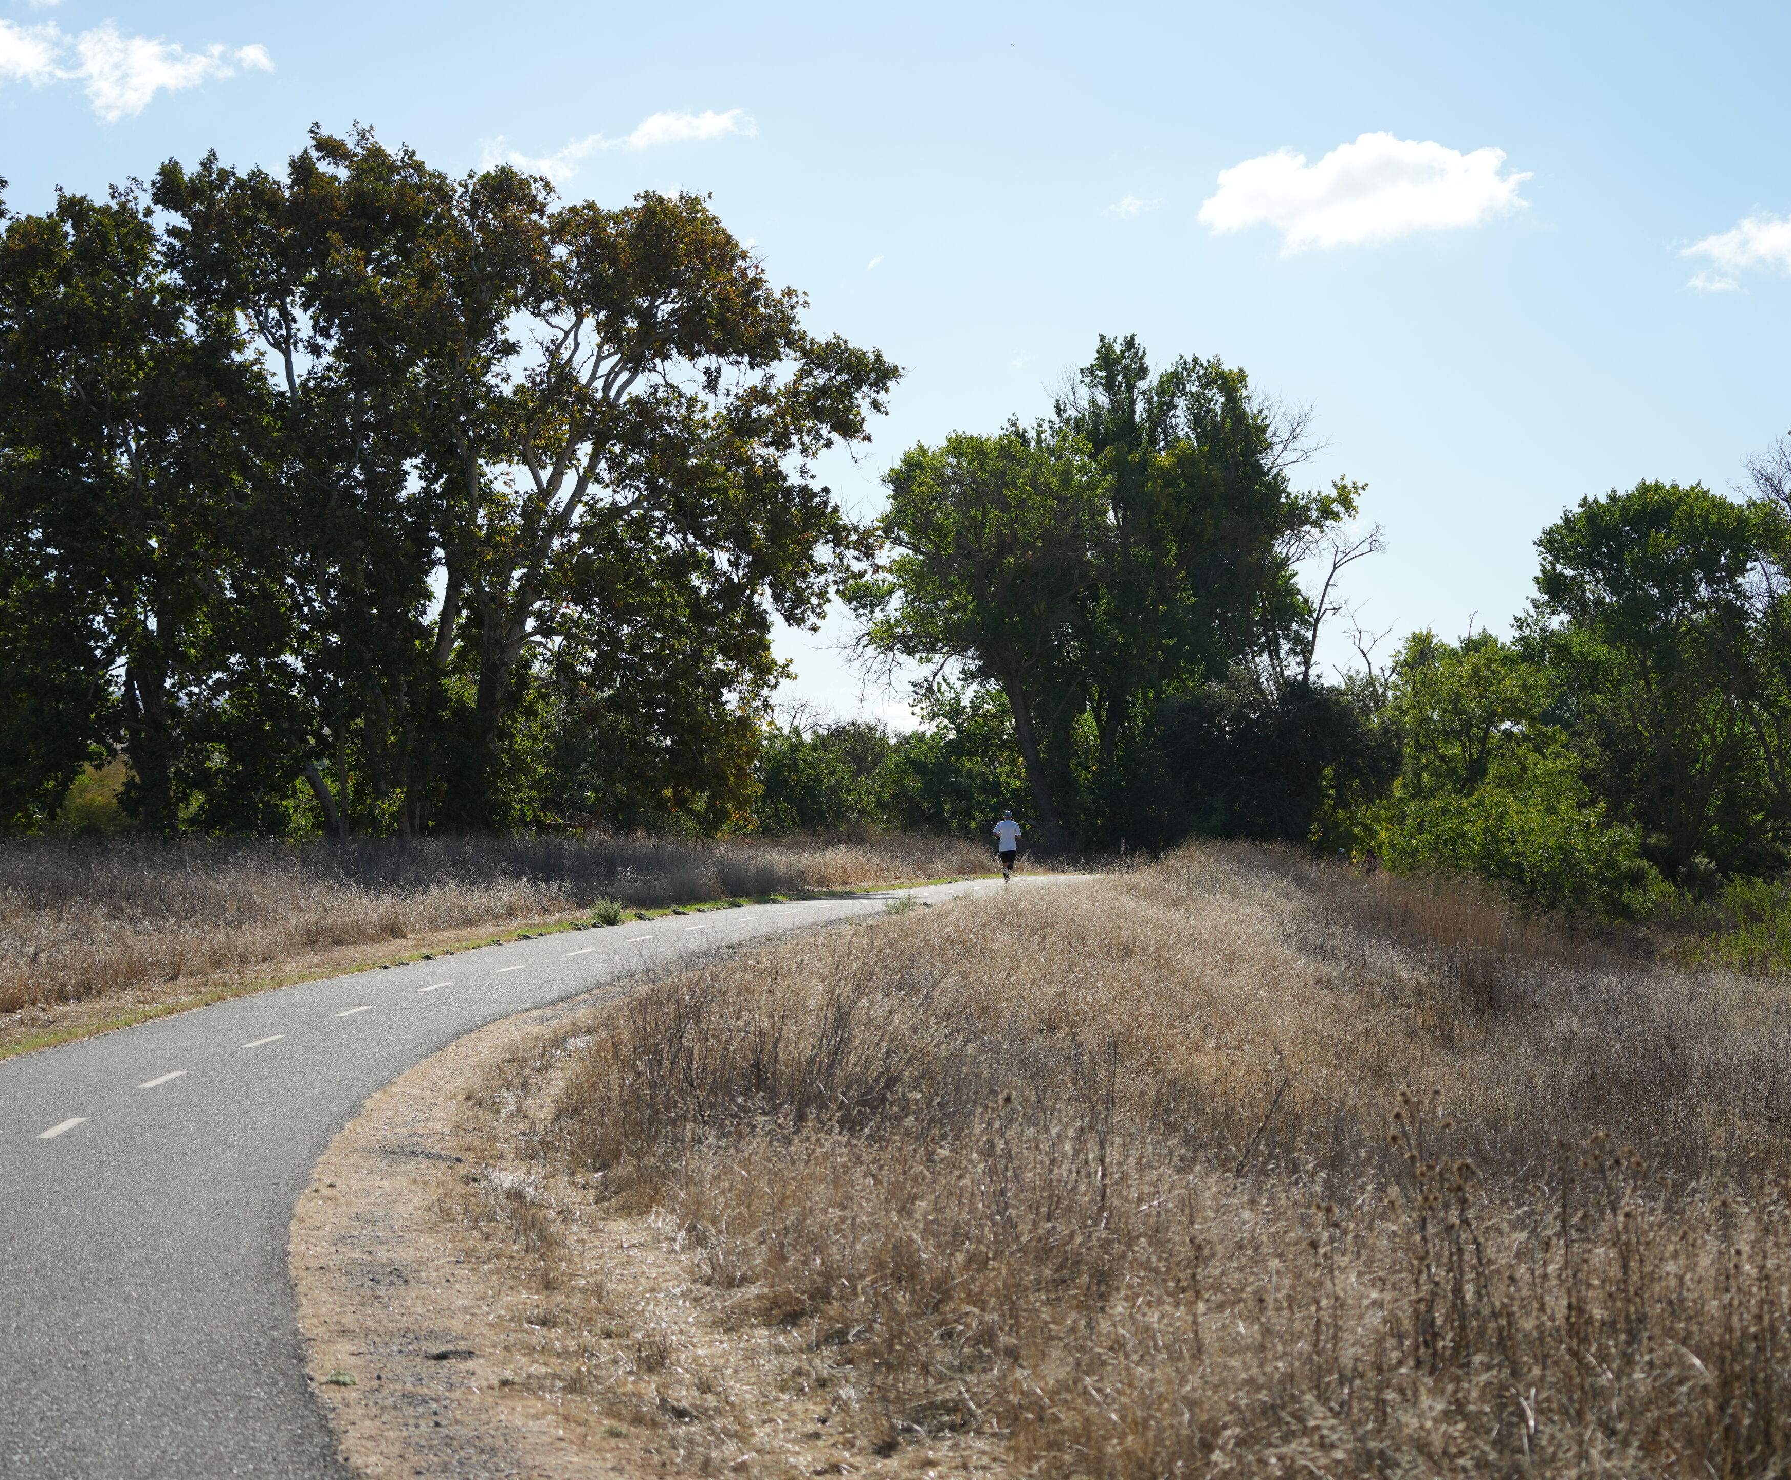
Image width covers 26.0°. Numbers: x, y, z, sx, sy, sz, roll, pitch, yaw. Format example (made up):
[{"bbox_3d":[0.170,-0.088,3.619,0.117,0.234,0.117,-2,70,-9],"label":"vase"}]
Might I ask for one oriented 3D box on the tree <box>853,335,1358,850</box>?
[{"bbox_3d":[6.050,-4.200,112.000,14.400,15.000,12.500,0,-1,0],"label":"tree"}]

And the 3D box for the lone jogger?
[{"bbox_3d":[2.560,2.460,89.000,0.620,1.690,0.620,0,-1,11],"label":"lone jogger"}]

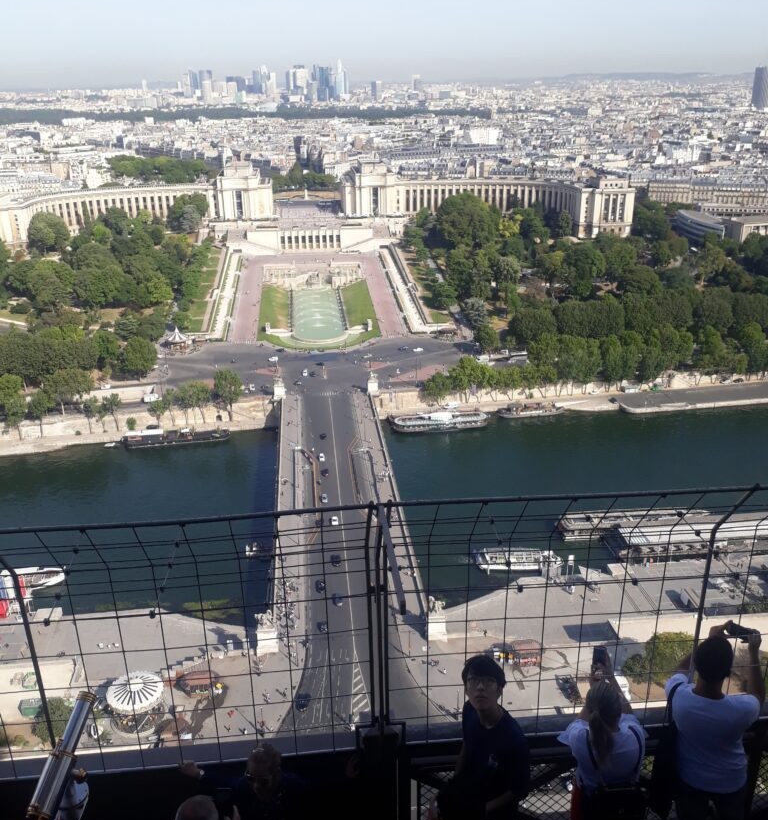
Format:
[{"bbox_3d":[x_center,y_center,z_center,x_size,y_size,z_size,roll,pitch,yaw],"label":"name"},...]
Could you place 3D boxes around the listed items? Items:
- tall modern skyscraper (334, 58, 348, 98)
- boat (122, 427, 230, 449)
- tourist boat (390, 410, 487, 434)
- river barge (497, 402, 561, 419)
[{"bbox_3d":[-221.793,-1727.082,4192.817,70.000,230.000,62.000,-1,23,-3],"label":"tall modern skyscraper"},{"bbox_3d":[-77.661,9.777,300.196,39.300,4.200,5.800,-5,23,-12],"label":"boat"},{"bbox_3d":[21.576,4.064,314.139,40.300,5.200,8.500,-4,23,-9],"label":"tourist boat"},{"bbox_3d":[60.301,-0.053,326.732,27.500,3.600,5.400,-4,23,-10],"label":"river barge"}]

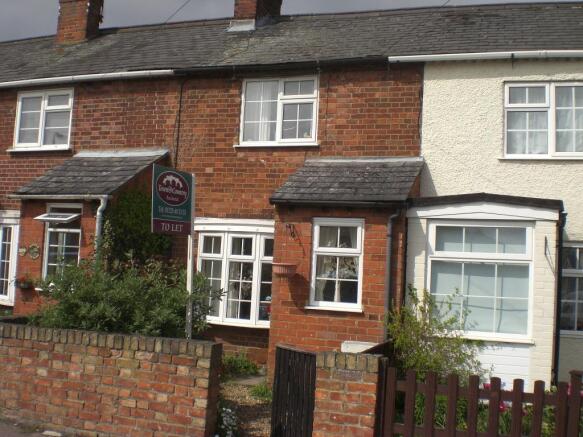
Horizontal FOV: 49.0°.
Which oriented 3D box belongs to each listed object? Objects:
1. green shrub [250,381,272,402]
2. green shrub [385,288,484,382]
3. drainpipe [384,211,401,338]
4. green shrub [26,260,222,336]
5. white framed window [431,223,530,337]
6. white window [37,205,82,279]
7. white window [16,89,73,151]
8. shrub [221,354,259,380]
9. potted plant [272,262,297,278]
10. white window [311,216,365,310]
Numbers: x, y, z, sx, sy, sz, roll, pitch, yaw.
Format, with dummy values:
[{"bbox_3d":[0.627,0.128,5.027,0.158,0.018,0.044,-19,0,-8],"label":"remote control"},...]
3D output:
[{"bbox_3d":[-0.297,1.865,6.996,0.286,0.210,0.260,1,-4,17],"label":"green shrub"},{"bbox_3d":[1.398,1.316,6.177,0.916,1.268,0.800,1,-4,17],"label":"green shrub"},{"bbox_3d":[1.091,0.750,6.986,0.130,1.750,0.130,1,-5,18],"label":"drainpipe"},{"bbox_3d":[-1.681,1.153,6.398,1.920,1.320,1.200,1,-4,17],"label":"green shrub"},{"bbox_3d":[2.055,0.658,7.027,1.109,1.301,0.140,1,-4,17],"label":"white framed window"},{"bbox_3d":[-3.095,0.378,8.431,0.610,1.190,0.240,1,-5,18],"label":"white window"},{"bbox_3d":[-4.149,-1.646,10.730,1.125,1.037,0.120,1,-4,17],"label":"white window"},{"bbox_3d":[-0.686,1.878,8.224,0.480,0.290,0.400,1,-5,18],"label":"shrub"},{"bbox_3d":[-0.084,0.594,7.352,0.260,0.160,0.180,1,-5,18],"label":"potted plant"},{"bbox_3d":[0.524,0.521,7.391,0.632,1.047,0.120,1,-4,17],"label":"white window"}]

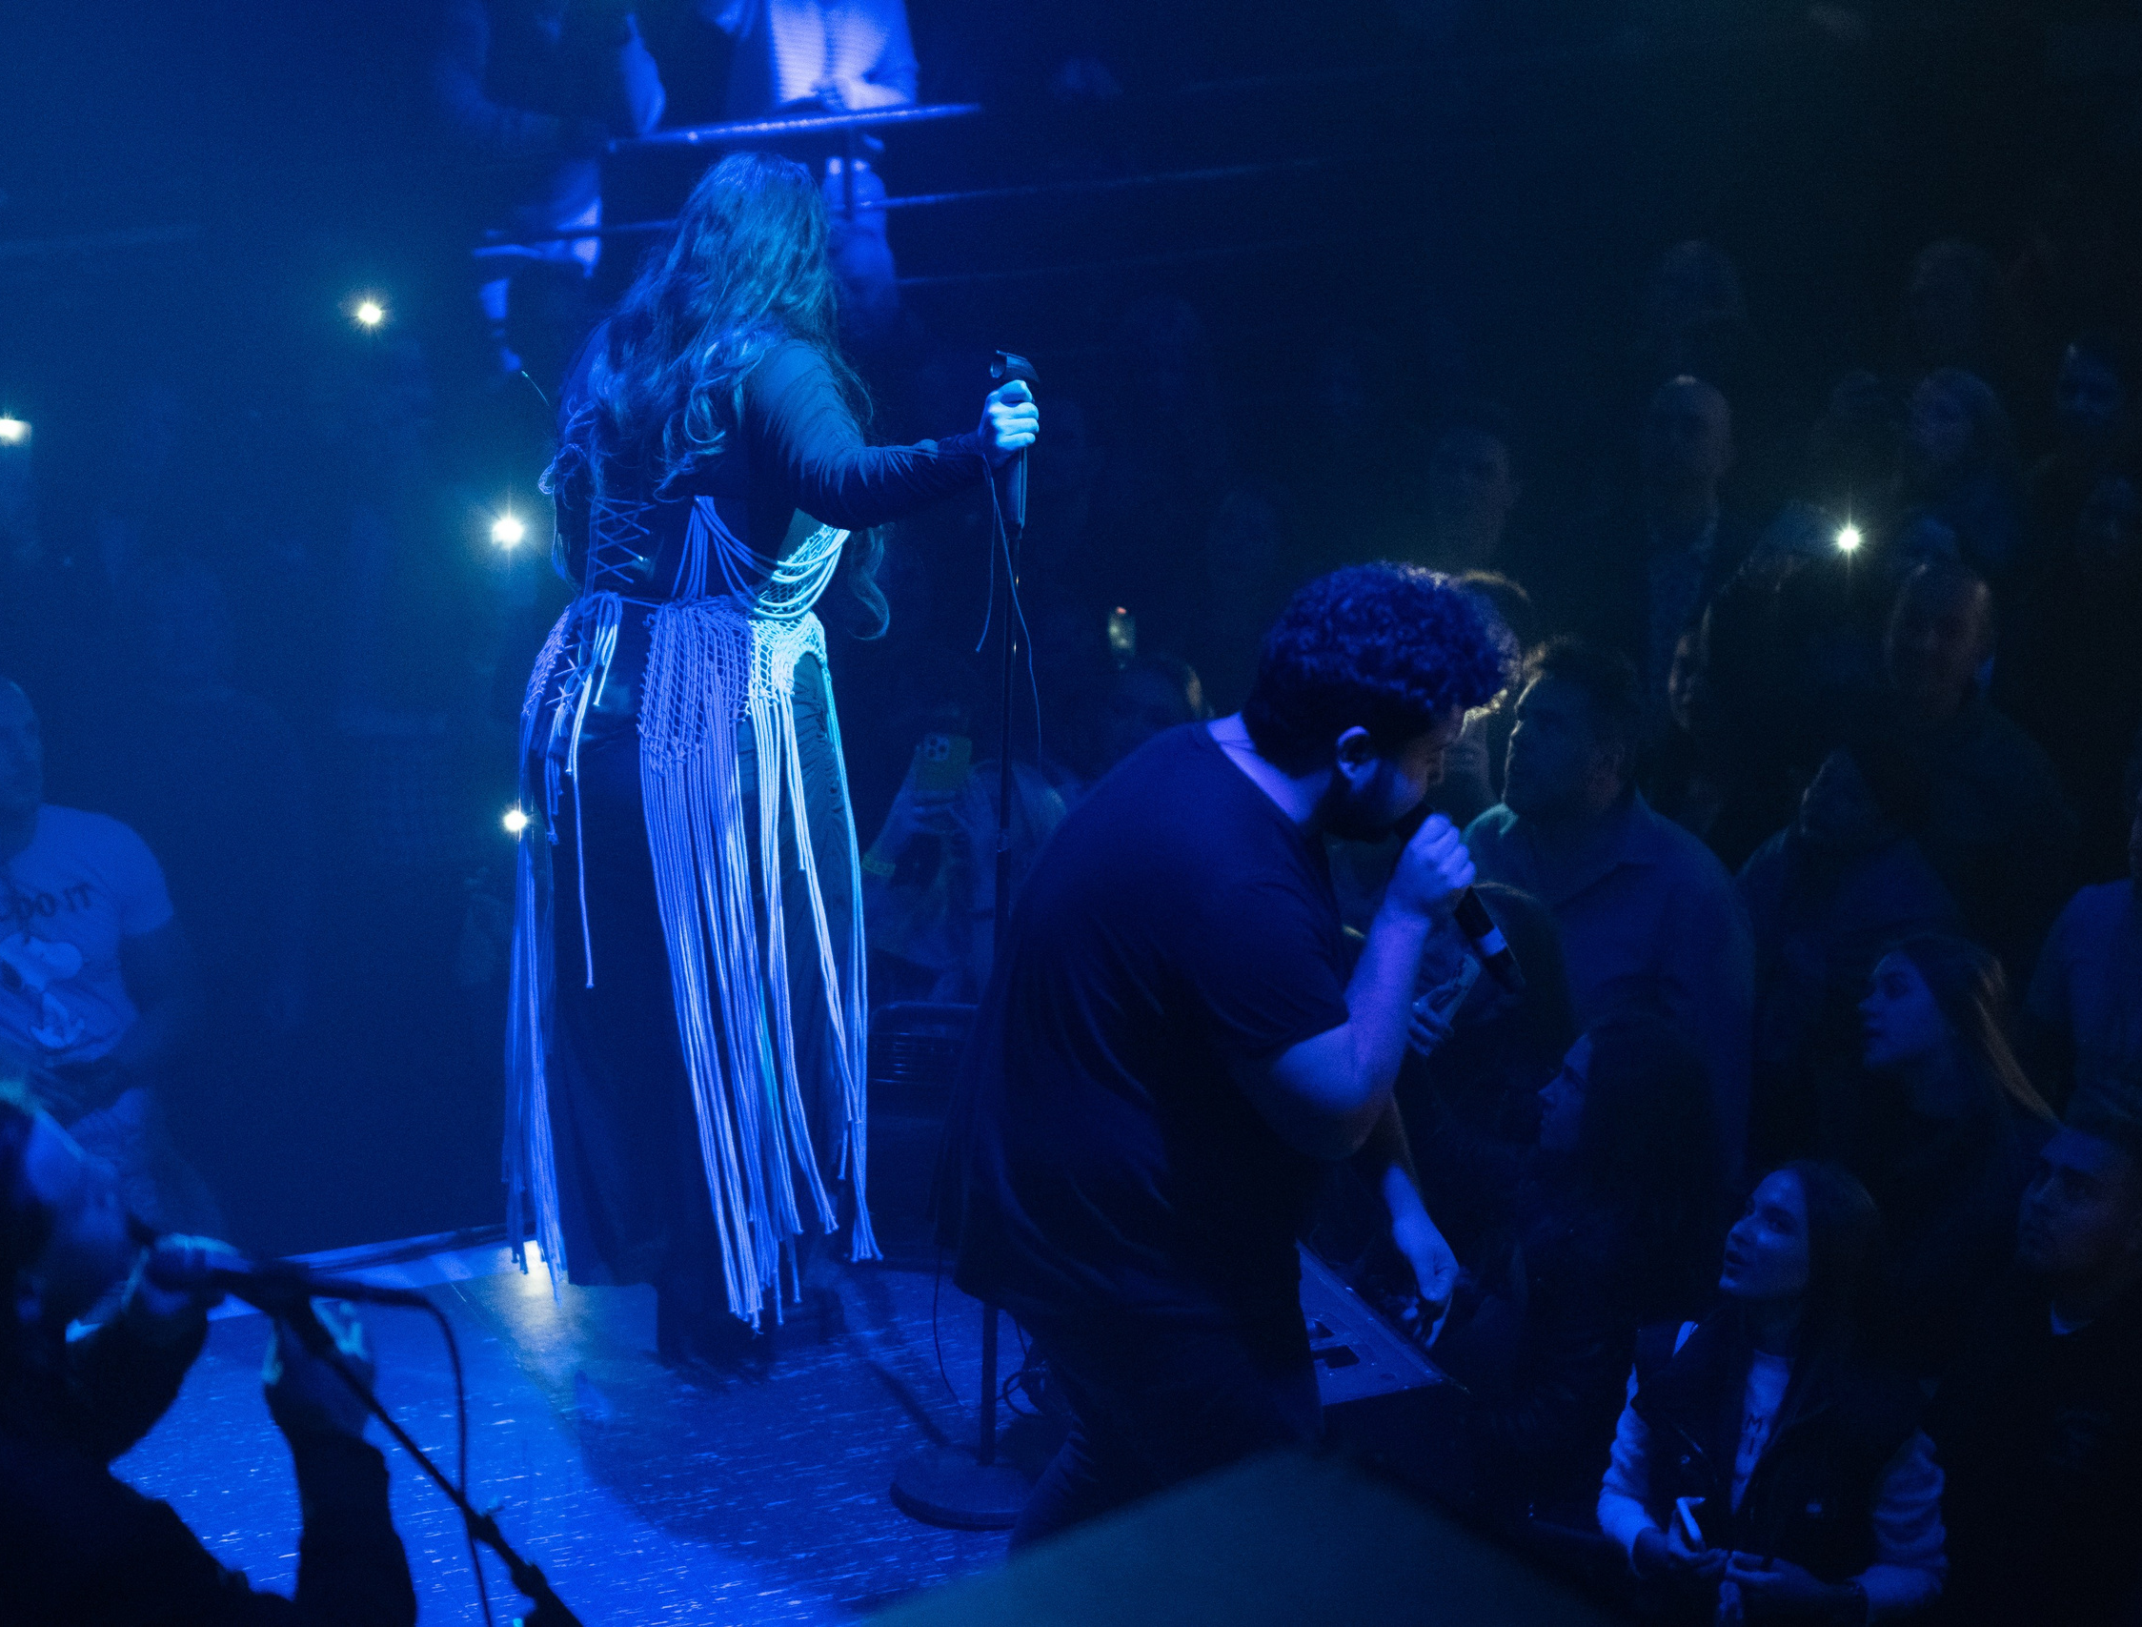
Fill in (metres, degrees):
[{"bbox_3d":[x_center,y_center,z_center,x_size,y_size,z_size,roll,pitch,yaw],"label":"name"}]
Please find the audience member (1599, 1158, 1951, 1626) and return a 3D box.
[{"bbox_3d":[0.945,1.249,7.980,0.520,1.640,0.400,13,22,31],"label":"audience member"}]

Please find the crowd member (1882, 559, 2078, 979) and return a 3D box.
[{"bbox_3d":[1.466,0.412,9.851,0.520,1.770,0.340,14,22,33],"label":"crowd member"}]

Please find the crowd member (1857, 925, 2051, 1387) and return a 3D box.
[{"bbox_3d":[1.288,0.967,8.733,0.340,1.660,0.460,-7,20,-24],"label":"crowd member"}]

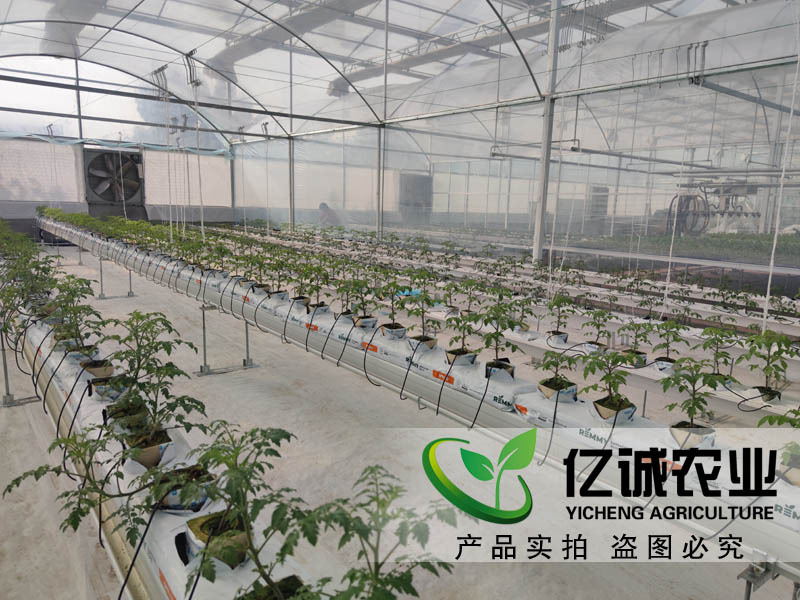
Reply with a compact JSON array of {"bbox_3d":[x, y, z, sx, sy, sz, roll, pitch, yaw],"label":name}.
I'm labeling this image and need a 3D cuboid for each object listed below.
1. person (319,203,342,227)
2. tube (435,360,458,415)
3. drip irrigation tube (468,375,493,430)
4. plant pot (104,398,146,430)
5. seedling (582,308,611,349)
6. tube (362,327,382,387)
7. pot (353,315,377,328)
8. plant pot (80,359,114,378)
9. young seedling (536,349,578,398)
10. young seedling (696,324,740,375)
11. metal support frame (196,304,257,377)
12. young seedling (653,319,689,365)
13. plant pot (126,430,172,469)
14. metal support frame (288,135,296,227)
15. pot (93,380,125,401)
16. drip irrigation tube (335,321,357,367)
[{"bbox_3d":[-1.952,-2.056,15.550,0.600,1.290,0.520,-2,11,-21],"label":"person"},{"bbox_3d":[0.211,0.378,2.437,0.120,0.251,0.040,-6,13,-38],"label":"tube"},{"bbox_3d":[0.342,0.417,2.286,0.082,0.250,0.071,-6,13,-38],"label":"drip irrigation tube"},{"bbox_3d":[-0.825,0.364,1.690,0.100,0.061,0.100,-6,13,-38],"label":"plant pot"},{"bbox_3d":[1.221,0.175,3.415,0.180,0.226,0.180,6,11,20],"label":"seedling"},{"bbox_3d":[-0.134,0.275,2.749,0.095,0.245,0.240,1,10,-3],"label":"tube"},{"bbox_3d":[-0.198,0.133,3.072,0.100,0.061,0.100,-6,13,-38],"label":"pot"},{"bbox_3d":[-1.145,0.275,2.104,0.100,0.068,0.100,-6,13,-38],"label":"plant pot"},{"bbox_3d":[0.589,0.280,2.060,0.130,0.182,0.130,-6,13,-38],"label":"young seedling"},{"bbox_3d":[1.663,0.267,2.864,0.215,0.258,0.215,8,12,30],"label":"young seedling"},{"bbox_3d":[-1.456,0.302,4.694,0.529,0.579,0.064,-6,13,-38],"label":"metal support frame"},{"bbox_3d":[1.500,0.230,3.067,0.185,0.235,0.185,7,12,26],"label":"young seedling"},{"bbox_3d":[-0.667,0.404,1.488,0.100,0.061,0.100,-6,13,-38],"label":"plant pot"},{"bbox_3d":[-2.884,-2.790,14.764,0.100,2.960,0.100,-6,13,-38],"label":"metal support frame"},{"bbox_3d":[-0.989,0.309,1.903,0.100,0.061,0.100,-6,13,-38],"label":"pot"},{"bbox_3d":[-0.290,0.238,3.057,0.120,0.267,0.040,-6,13,-38],"label":"drip irrigation tube"}]

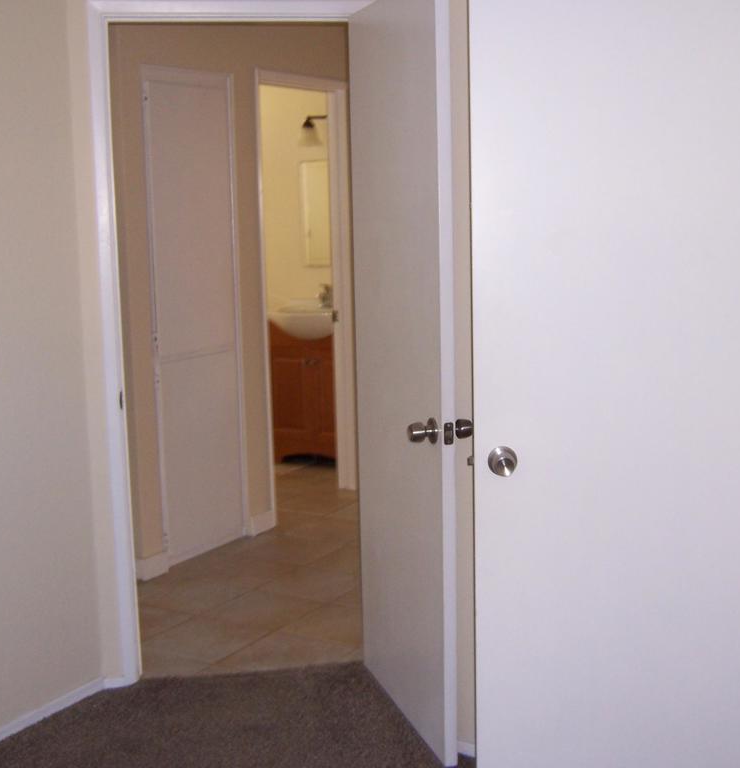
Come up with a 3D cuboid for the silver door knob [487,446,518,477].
[{"bbox_3d":[0.289,0.169,2.550,0.065,0.065,0.064,-2,8,-2],"label":"silver door knob"}]

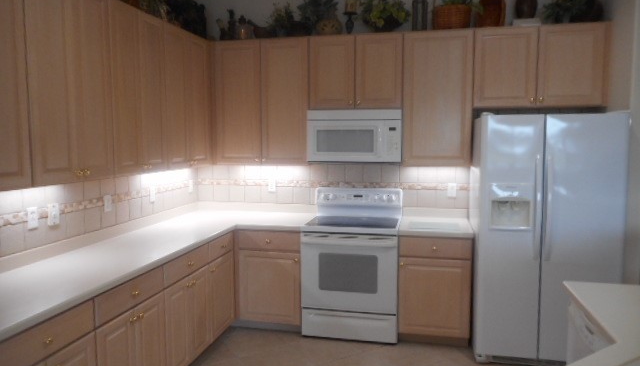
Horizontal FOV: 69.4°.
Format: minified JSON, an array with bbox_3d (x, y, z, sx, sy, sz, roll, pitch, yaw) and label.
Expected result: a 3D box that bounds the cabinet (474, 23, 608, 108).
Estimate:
[{"bbox_3d":[1.675,-0.885,3.626,0.926,0.600,0.325,1,6,12],"label":"cabinet"}]

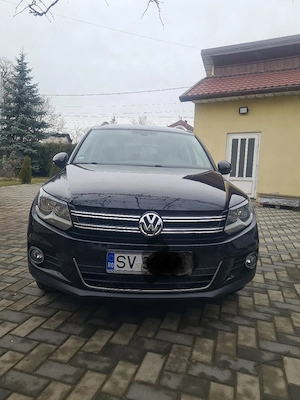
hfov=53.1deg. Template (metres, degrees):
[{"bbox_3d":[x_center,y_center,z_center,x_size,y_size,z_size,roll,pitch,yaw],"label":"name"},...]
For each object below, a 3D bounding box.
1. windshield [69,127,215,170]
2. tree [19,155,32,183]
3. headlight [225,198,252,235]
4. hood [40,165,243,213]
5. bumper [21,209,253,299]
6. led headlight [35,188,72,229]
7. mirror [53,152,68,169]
[{"bbox_3d":[-0.064,-0.574,3.300,1.460,0.520,0.910,2,6,-3],"label":"windshield"},{"bbox_3d":[-5.917,-1.438,14.300,0.620,1.350,0.620,2,6,-3],"label":"tree"},{"bbox_3d":[0.640,0.101,2.156,0.355,0.230,0.430,2,6,-3],"label":"headlight"},{"bbox_3d":[-0.022,-0.136,2.398,1.580,0.270,1.160,2,6,-3],"label":"hood"},{"bbox_3d":[-0.017,0.393,2.070,1.760,0.530,0.550,2,6,-3],"label":"bumper"},{"bbox_3d":[-0.662,0.057,2.076,0.355,0.240,0.430,2,6,-3],"label":"led headlight"},{"bbox_3d":[-0.984,-0.430,3.283,0.200,0.180,0.170,2,6,-3],"label":"mirror"}]

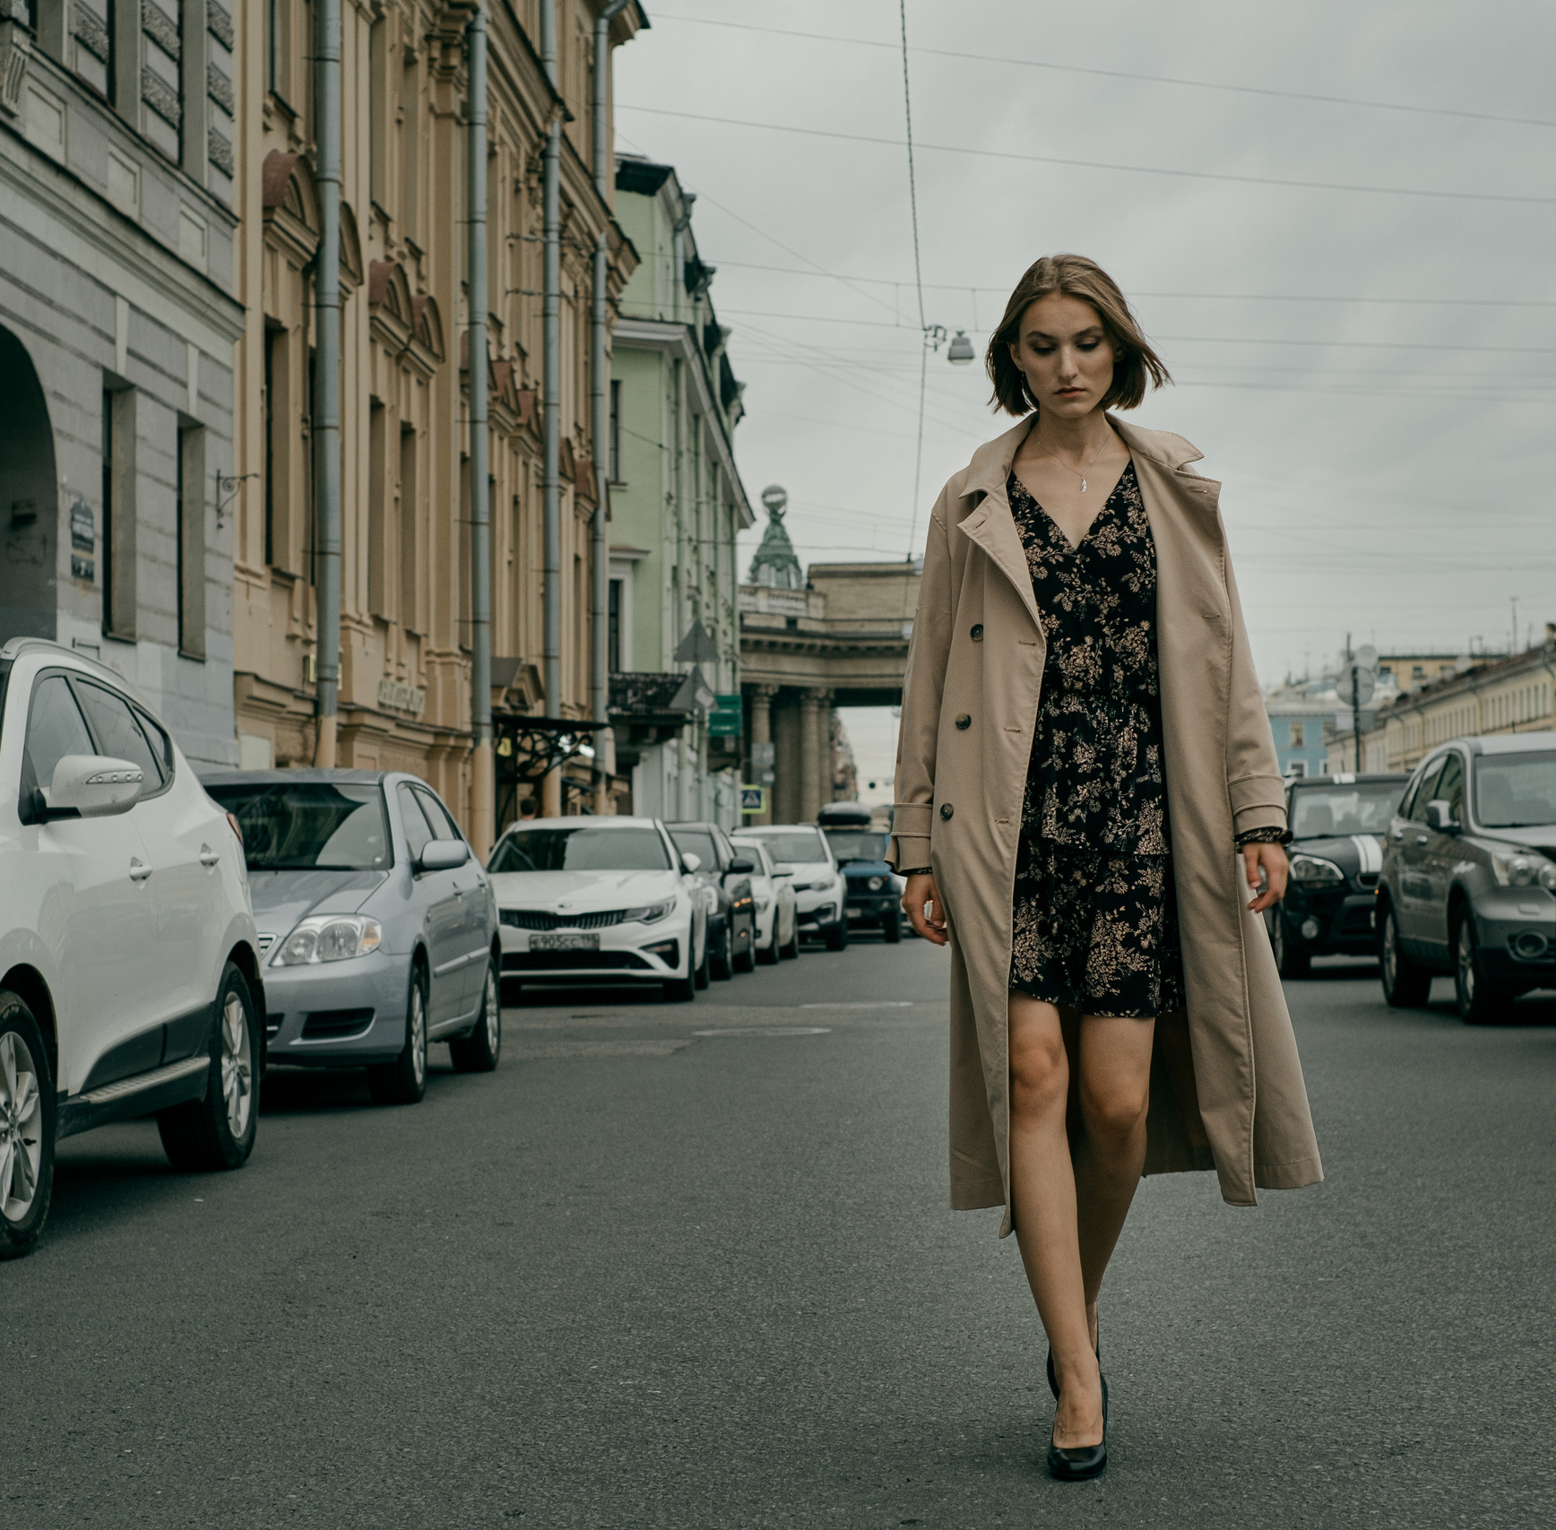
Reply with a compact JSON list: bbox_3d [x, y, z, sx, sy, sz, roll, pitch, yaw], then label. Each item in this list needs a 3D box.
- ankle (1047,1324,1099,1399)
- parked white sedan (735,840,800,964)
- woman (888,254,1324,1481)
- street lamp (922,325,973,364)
[{"bbox_3d":[0.432,0.877,4.960,0.075,0.115,0.100,0,-2,4],"label":"ankle"},{"bbox_3d":[-0.740,1.510,38.900,1.760,1.450,4.500,0,-2,5],"label":"parked white sedan"},{"bbox_3d":[0.485,0.115,4.980,0.640,1.750,0.620,0,-2,5],"label":"woman"},{"bbox_3d":[2.380,-5.850,47.000,0.660,0.550,0.420,0,-2,3],"label":"street lamp"}]

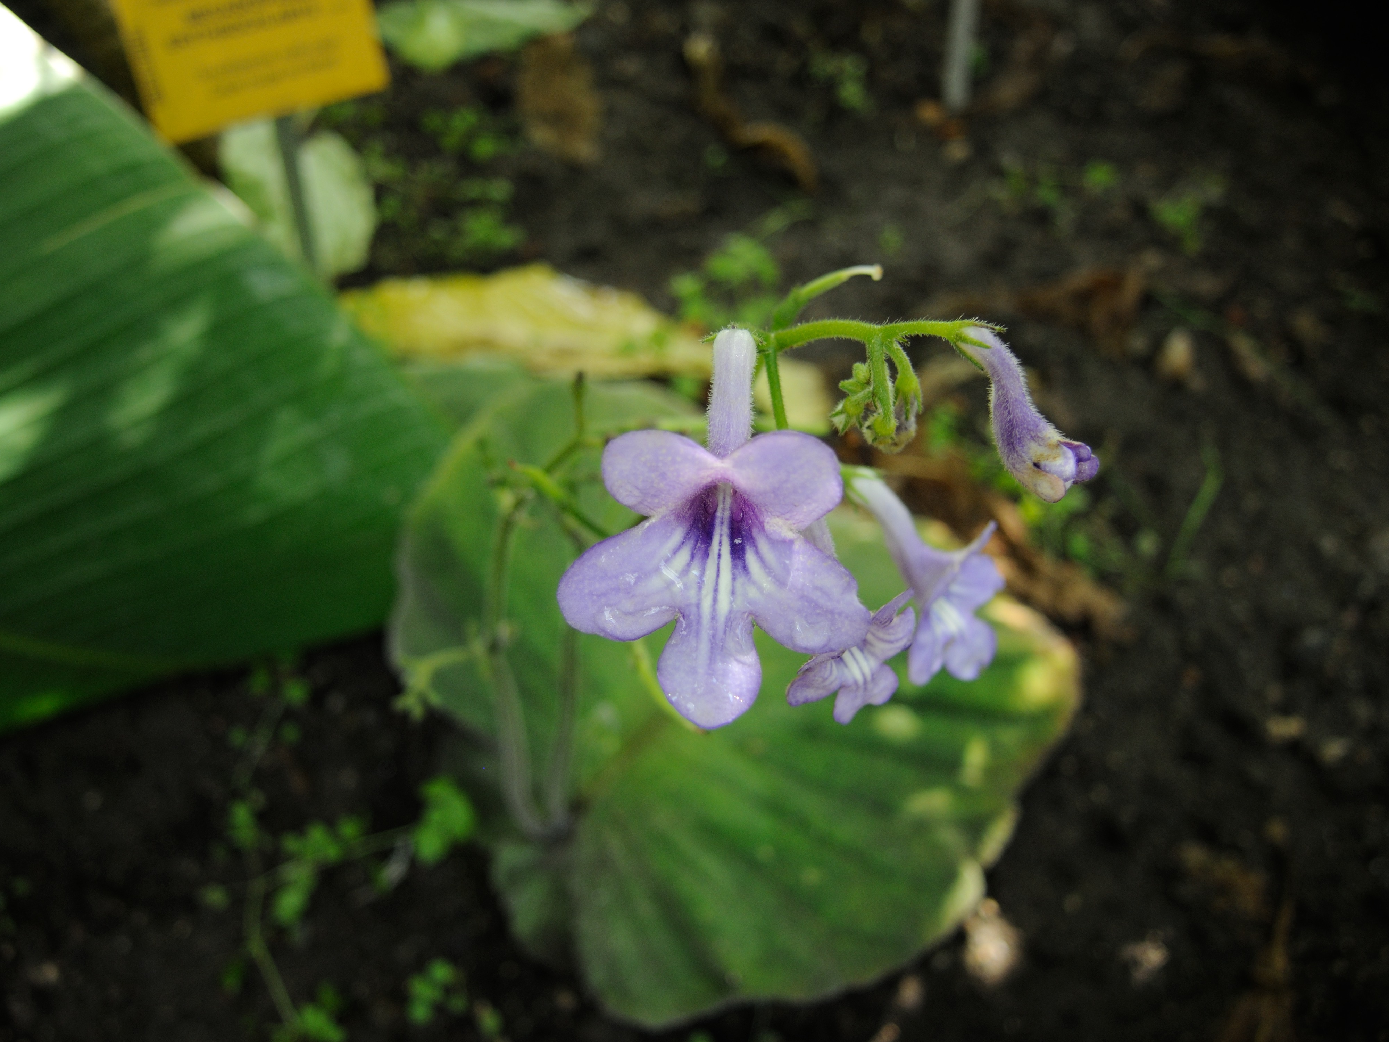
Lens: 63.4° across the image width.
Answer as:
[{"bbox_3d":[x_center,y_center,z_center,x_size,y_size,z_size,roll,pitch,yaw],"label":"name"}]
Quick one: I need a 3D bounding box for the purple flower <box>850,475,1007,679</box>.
[{"bbox_3d":[0.034,0.009,0.162,0.025,0.028,0.023,28,47,29],"label":"purple flower"}]

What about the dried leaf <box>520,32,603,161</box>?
[{"bbox_3d":[-0.072,-0.224,0.600,0.048,0.025,0.140,0,40,0],"label":"dried leaf"}]

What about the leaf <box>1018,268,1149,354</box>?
[{"bbox_3d":[0.165,-0.090,0.480,0.056,0.018,0.045,0,44,0],"label":"leaf"}]

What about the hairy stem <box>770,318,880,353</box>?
[{"bbox_3d":[0.016,-0.023,0.140,0.014,0.004,0.003,0,40,0],"label":"hairy stem"}]

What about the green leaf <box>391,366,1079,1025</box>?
[{"bbox_3d":[0.006,0.024,0.280,0.170,0.045,0.155,28,47,29],"label":"green leaf"}]

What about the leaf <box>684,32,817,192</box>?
[{"bbox_3d":[0.030,-0.218,0.600,0.045,0.030,0.180,-10,41,-12],"label":"leaf"}]

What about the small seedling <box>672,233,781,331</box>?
[{"bbox_3d":[0.013,-0.102,0.480,0.045,0.028,0.038,0,44,0],"label":"small seedling"}]

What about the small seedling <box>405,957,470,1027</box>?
[{"bbox_3d":[-0.063,0.115,0.275,0.015,0.011,0.015,0,44,0],"label":"small seedling"}]

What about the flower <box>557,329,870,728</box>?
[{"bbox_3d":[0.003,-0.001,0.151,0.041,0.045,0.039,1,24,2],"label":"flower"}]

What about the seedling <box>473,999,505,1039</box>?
[{"bbox_3d":[-0.050,0.121,0.273,0.008,0.006,0.009,0,44,0],"label":"seedling"}]

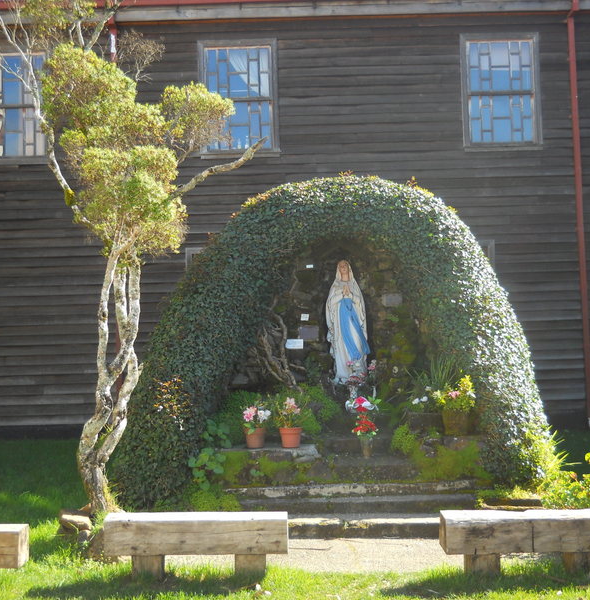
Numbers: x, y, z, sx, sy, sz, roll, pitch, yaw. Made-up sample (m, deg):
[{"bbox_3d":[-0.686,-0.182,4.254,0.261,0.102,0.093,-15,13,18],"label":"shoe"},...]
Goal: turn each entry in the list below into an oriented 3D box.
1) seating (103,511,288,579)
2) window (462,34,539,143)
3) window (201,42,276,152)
[{"bbox_3d":[-0.690,1.771,6.191,1.295,0.398,0.310,-2,-3,1],"label":"seating"},{"bbox_3d":[3.750,-3.793,15.546,1.418,2.158,0.130,-2,-3,0],"label":"window"},{"bbox_3d":[-1.018,-3.702,15.548,1.428,2.122,0.130,-2,-3,0],"label":"window"}]

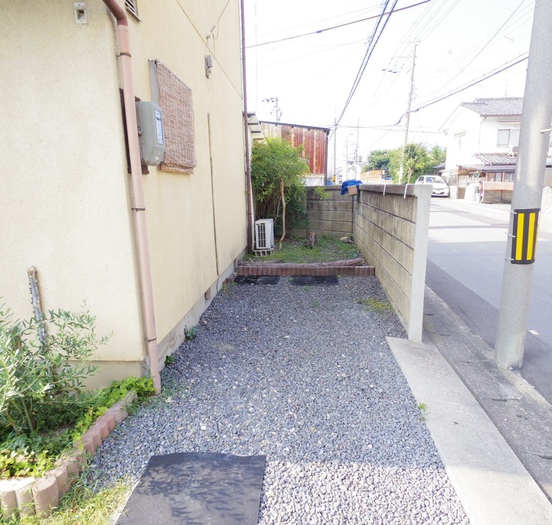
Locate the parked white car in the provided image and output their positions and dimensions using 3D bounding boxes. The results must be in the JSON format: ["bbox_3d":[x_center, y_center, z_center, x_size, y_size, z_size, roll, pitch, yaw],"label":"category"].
[{"bbox_3d":[12.347,-5.965,27.049,1.690,1.500,3.880,0,13,12],"label":"parked white car"}]

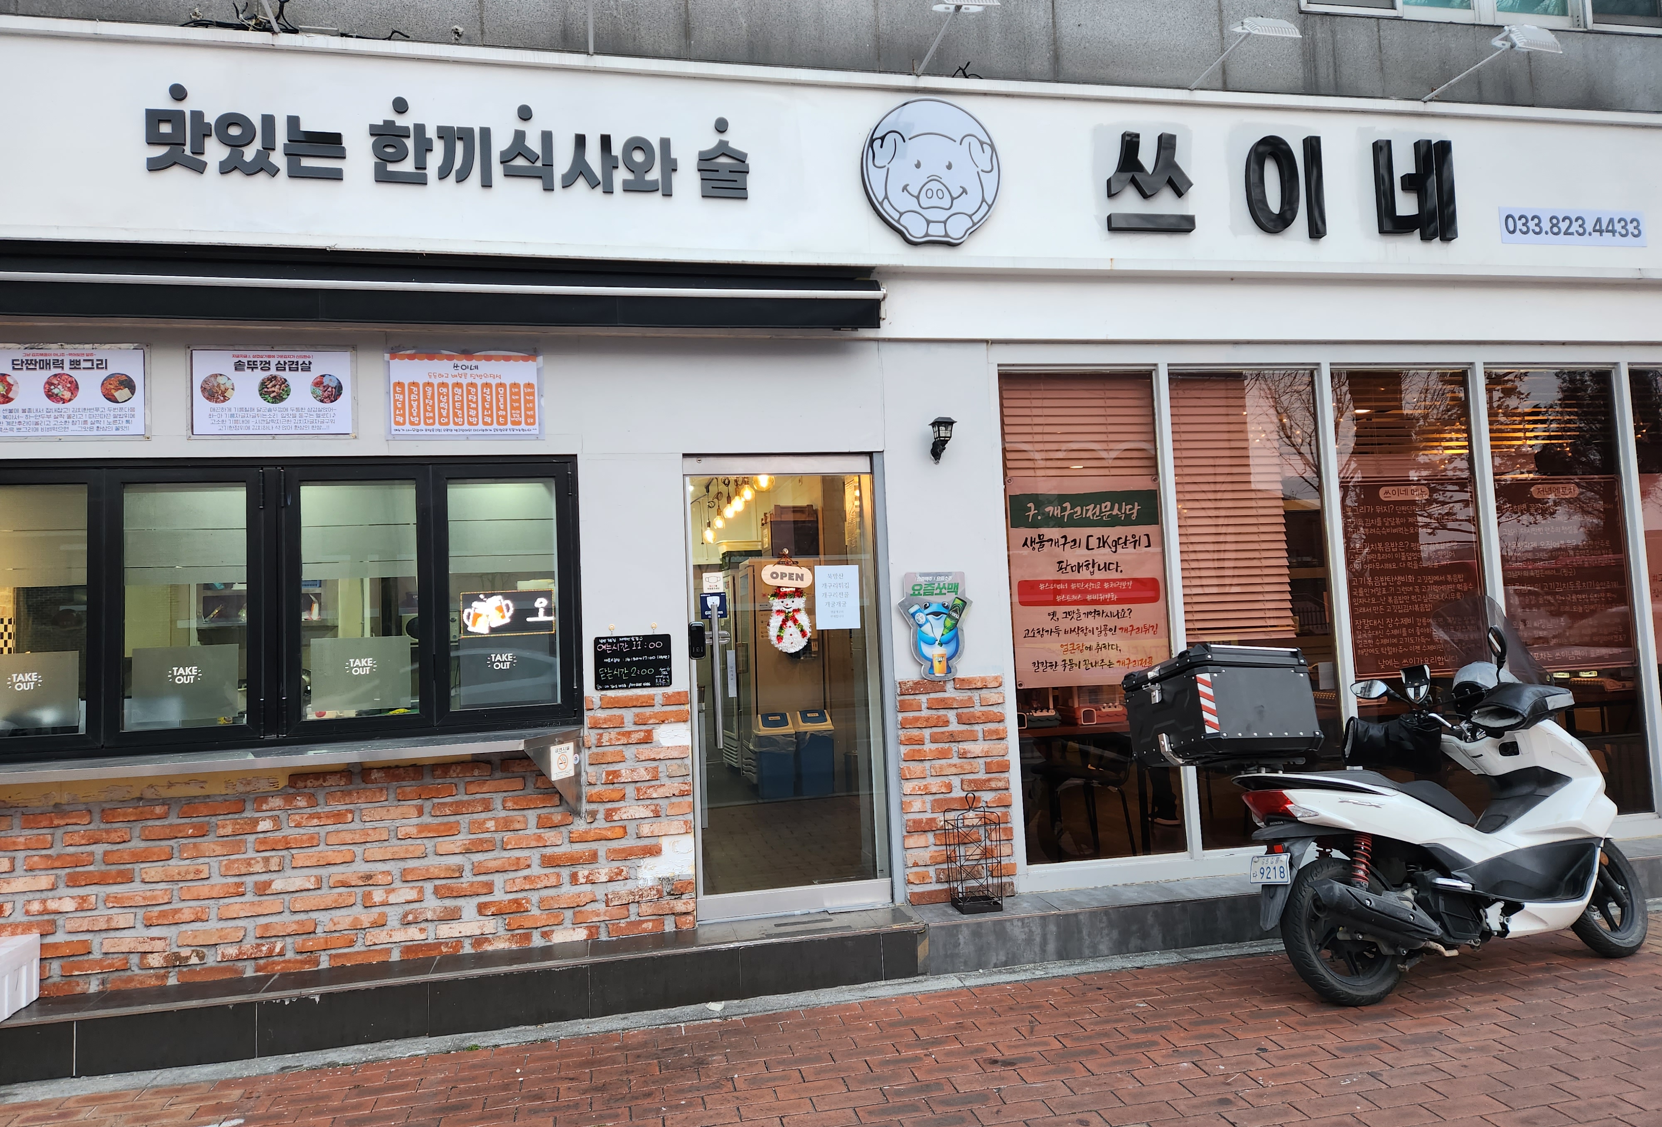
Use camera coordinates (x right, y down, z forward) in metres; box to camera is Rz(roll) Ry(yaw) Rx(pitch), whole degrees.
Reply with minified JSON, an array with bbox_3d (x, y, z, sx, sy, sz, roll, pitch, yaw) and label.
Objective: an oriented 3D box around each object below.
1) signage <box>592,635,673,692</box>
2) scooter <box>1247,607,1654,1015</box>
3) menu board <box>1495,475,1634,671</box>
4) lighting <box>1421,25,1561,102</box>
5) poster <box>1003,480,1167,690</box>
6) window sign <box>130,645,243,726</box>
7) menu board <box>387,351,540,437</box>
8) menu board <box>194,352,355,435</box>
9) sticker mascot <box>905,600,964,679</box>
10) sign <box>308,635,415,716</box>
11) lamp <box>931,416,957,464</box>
[{"bbox_3d":[-0.867,0.436,4.858,0.332,0.232,0.020,-2,-4,-12],"label":"signage"},{"bbox_3d":[2.491,0.908,4.398,1.950,1.450,0.780,-1,-5,-18],"label":"scooter"},{"bbox_3d":[3.939,0.044,5.925,0.790,1.036,0.020,-2,-4,-11],"label":"menu board"},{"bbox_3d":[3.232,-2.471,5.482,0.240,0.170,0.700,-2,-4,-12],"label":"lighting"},{"bbox_3d":[1.248,0.091,5.379,0.785,0.990,0.020,-2,-4,-11],"label":"poster"},{"bbox_3d":[-2.630,0.493,4.509,0.392,0.301,0.010,-2,-4,-12],"label":"window sign"},{"bbox_3d":[-1.591,-0.731,4.785,0.635,0.360,0.020,-2,-4,-12],"label":"menu board"},{"bbox_3d":[-2.338,-0.711,4.622,0.630,0.360,0.020,-2,-4,-12],"label":"menu board"},{"bbox_3d":[0.483,0.352,5.136,0.270,0.365,0.025,-2,-4,-12],"label":"sticker mascot"},{"bbox_3d":[-1.968,0.469,4.633,0.405,0.315,0.020,-2,-4,-12],"label":"sign"},{"bbox_3d":[0.517,-0.583,5.191,0.115,0.215,0.130,-2,-4,-12],"label":"lamp"}]

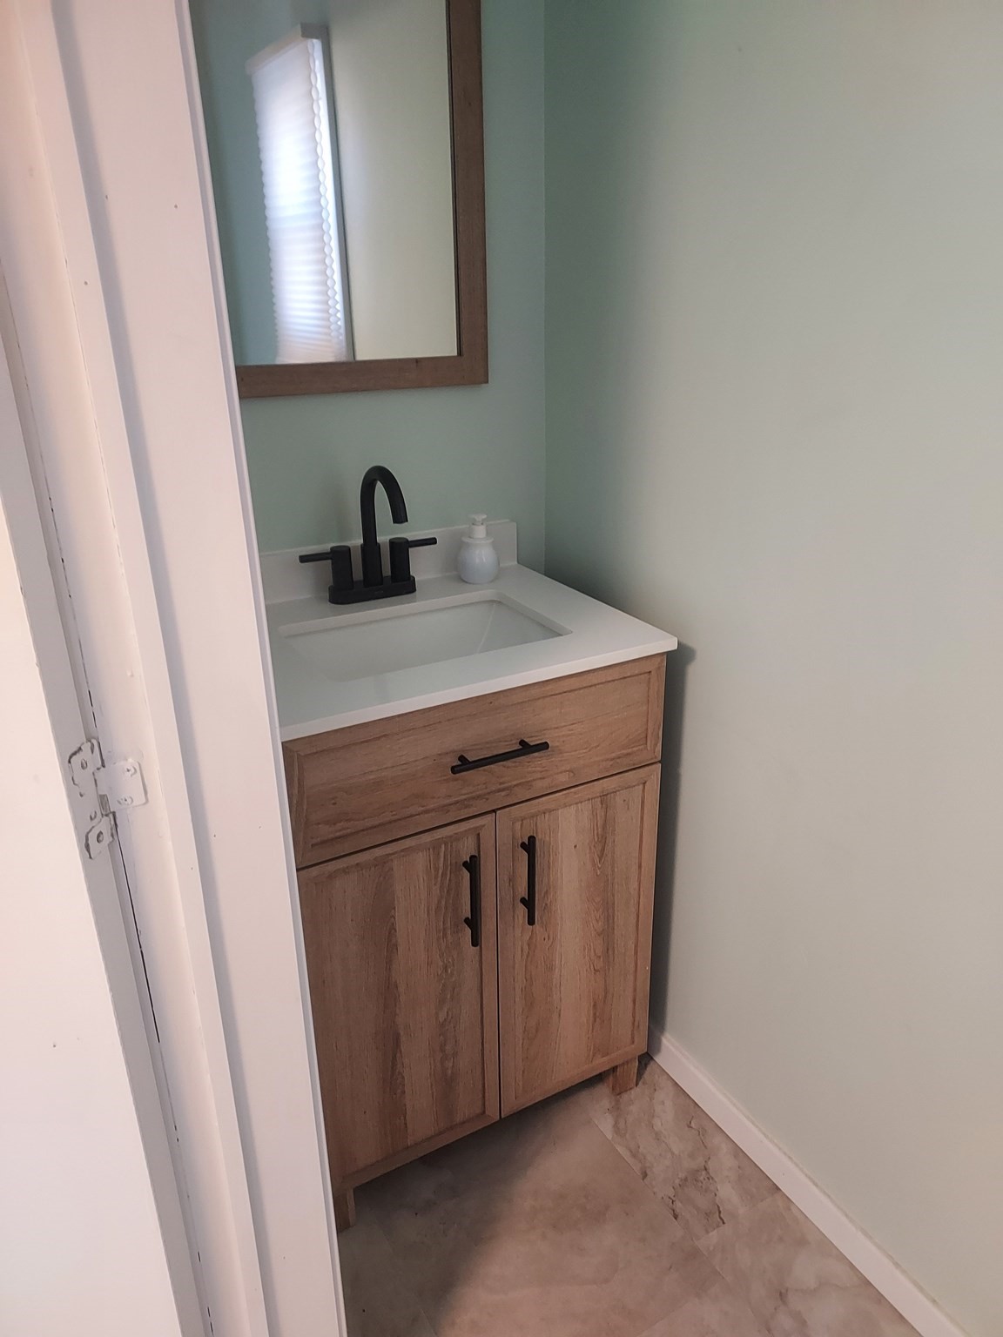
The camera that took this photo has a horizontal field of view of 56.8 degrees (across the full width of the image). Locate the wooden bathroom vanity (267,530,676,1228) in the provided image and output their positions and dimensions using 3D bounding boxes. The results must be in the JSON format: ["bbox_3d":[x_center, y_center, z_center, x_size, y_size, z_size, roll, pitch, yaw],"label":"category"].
[{"bbox_3d":[-0.119,0.315,1.556,0.613,0.964,0.512,-12,24,-26],"label":"wooden bathroom vanity"}]

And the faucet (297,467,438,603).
[{"bbox_3d":[-0.187,-0.207,1.472,0.242,0.226,0.185,-12,24,-26],"label":"faucet"}]

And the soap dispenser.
[{"bbox_3d":[-0.041,-0.211,1.624,0.072,0.117,0.072,-1,22,0],"label":"soap dispenser"}]

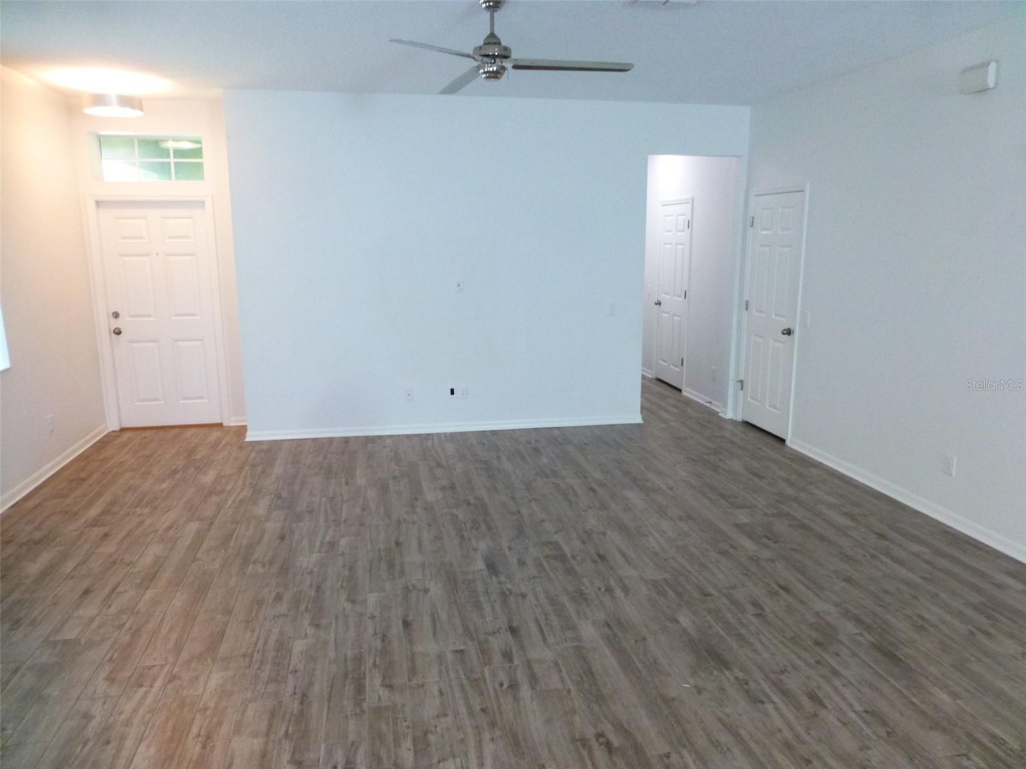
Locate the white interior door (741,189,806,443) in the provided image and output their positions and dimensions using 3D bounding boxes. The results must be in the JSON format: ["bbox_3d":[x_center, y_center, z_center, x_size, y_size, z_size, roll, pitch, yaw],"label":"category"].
[{"bbox_3d":[2.247,-0.601,6.171,0.045,2.040,0.750,-2,12,-10],"label":"white interior door"}]

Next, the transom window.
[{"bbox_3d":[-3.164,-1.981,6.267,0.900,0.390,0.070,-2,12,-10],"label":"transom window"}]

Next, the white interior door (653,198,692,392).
[{"bbox_3d":[1.833,-1.000,8.140,0.045,2.040,0.770,-2,12,-10],"label":"white interior door"}]

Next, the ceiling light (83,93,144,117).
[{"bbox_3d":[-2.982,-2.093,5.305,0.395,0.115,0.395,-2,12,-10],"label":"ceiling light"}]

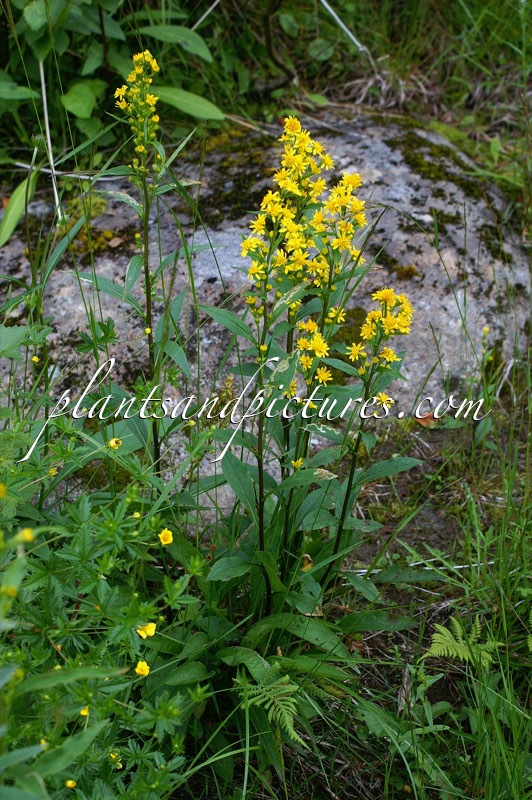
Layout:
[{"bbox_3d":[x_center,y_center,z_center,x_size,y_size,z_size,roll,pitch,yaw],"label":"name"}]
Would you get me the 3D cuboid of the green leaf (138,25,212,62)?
[{"bbox_3d":[-0.125,-0.491,2.050,0.106,0.018,0.034,25,46,8],"label":"green leaf"}]

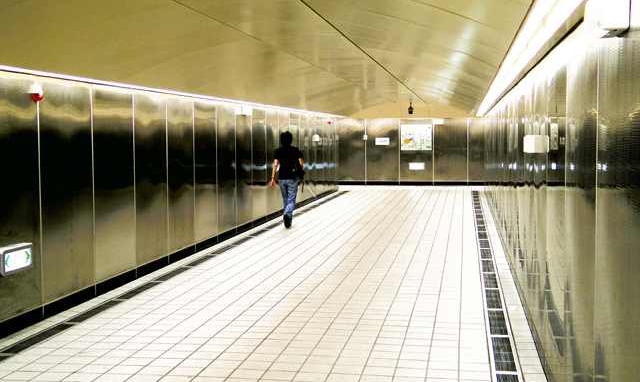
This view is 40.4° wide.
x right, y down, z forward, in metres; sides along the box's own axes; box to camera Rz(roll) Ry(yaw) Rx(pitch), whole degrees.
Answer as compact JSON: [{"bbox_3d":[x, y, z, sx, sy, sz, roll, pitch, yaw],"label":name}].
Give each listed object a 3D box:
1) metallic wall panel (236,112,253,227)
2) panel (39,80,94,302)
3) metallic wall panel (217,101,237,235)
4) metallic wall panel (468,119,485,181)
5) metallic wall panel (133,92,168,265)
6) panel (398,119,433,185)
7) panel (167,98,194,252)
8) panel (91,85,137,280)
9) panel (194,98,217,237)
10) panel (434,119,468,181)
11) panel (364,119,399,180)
[{"bbox_3d":[-1.232,-0.414,13.896,0.050,1.919,1.046,0,4,9],"label":"metallic wall panel"},{"bbox_3d":[-2.255,-0.025,7.717,0.050,1.919,1.046,0,4,9],"label":"panel"},{"bbox_3d":[-1.403,-0.349,12.867,0.050,1.919,1.046,0,4,9],"label":"metallic wall panel"},{"bbox_3d":[5.011,-1.242,26.268,1.036,1.898,0.050,0,4,9],"label":"metallic wall panel"},{"bbox_3d":[-1.914,-0.154,9.777,0.050,1.919,1.046,0,4,9],"label":"metallic wall panel"},{"bbox_3d":[2.966,-1.250,26.606,1.036,1.898,0.050,0,4,9],"label":"panel"},{"bbox_3d":[-1.744,-0.219,10.807,0.050,1.919,1.046,0,4,9],"label":"panel"},{"bbox_3d":[-2.084,-0.090,8.747,0.050,1.919,1.046,0,4,9],"label":"panel"},{"bbox_3d":[-1.573,-0.284,11.837,0.050,1.919,1.046,0,4,9],"label":"panel"},{"bbox_3d":[3.988,-1.246,26.437,1.036,1.898,0.050,0,4,9],"label":"panel"},{"bbox_3d":[1.943,-1.254,26.775,1.036,1.898,0.050,0,4,9],"label":"panel"}]

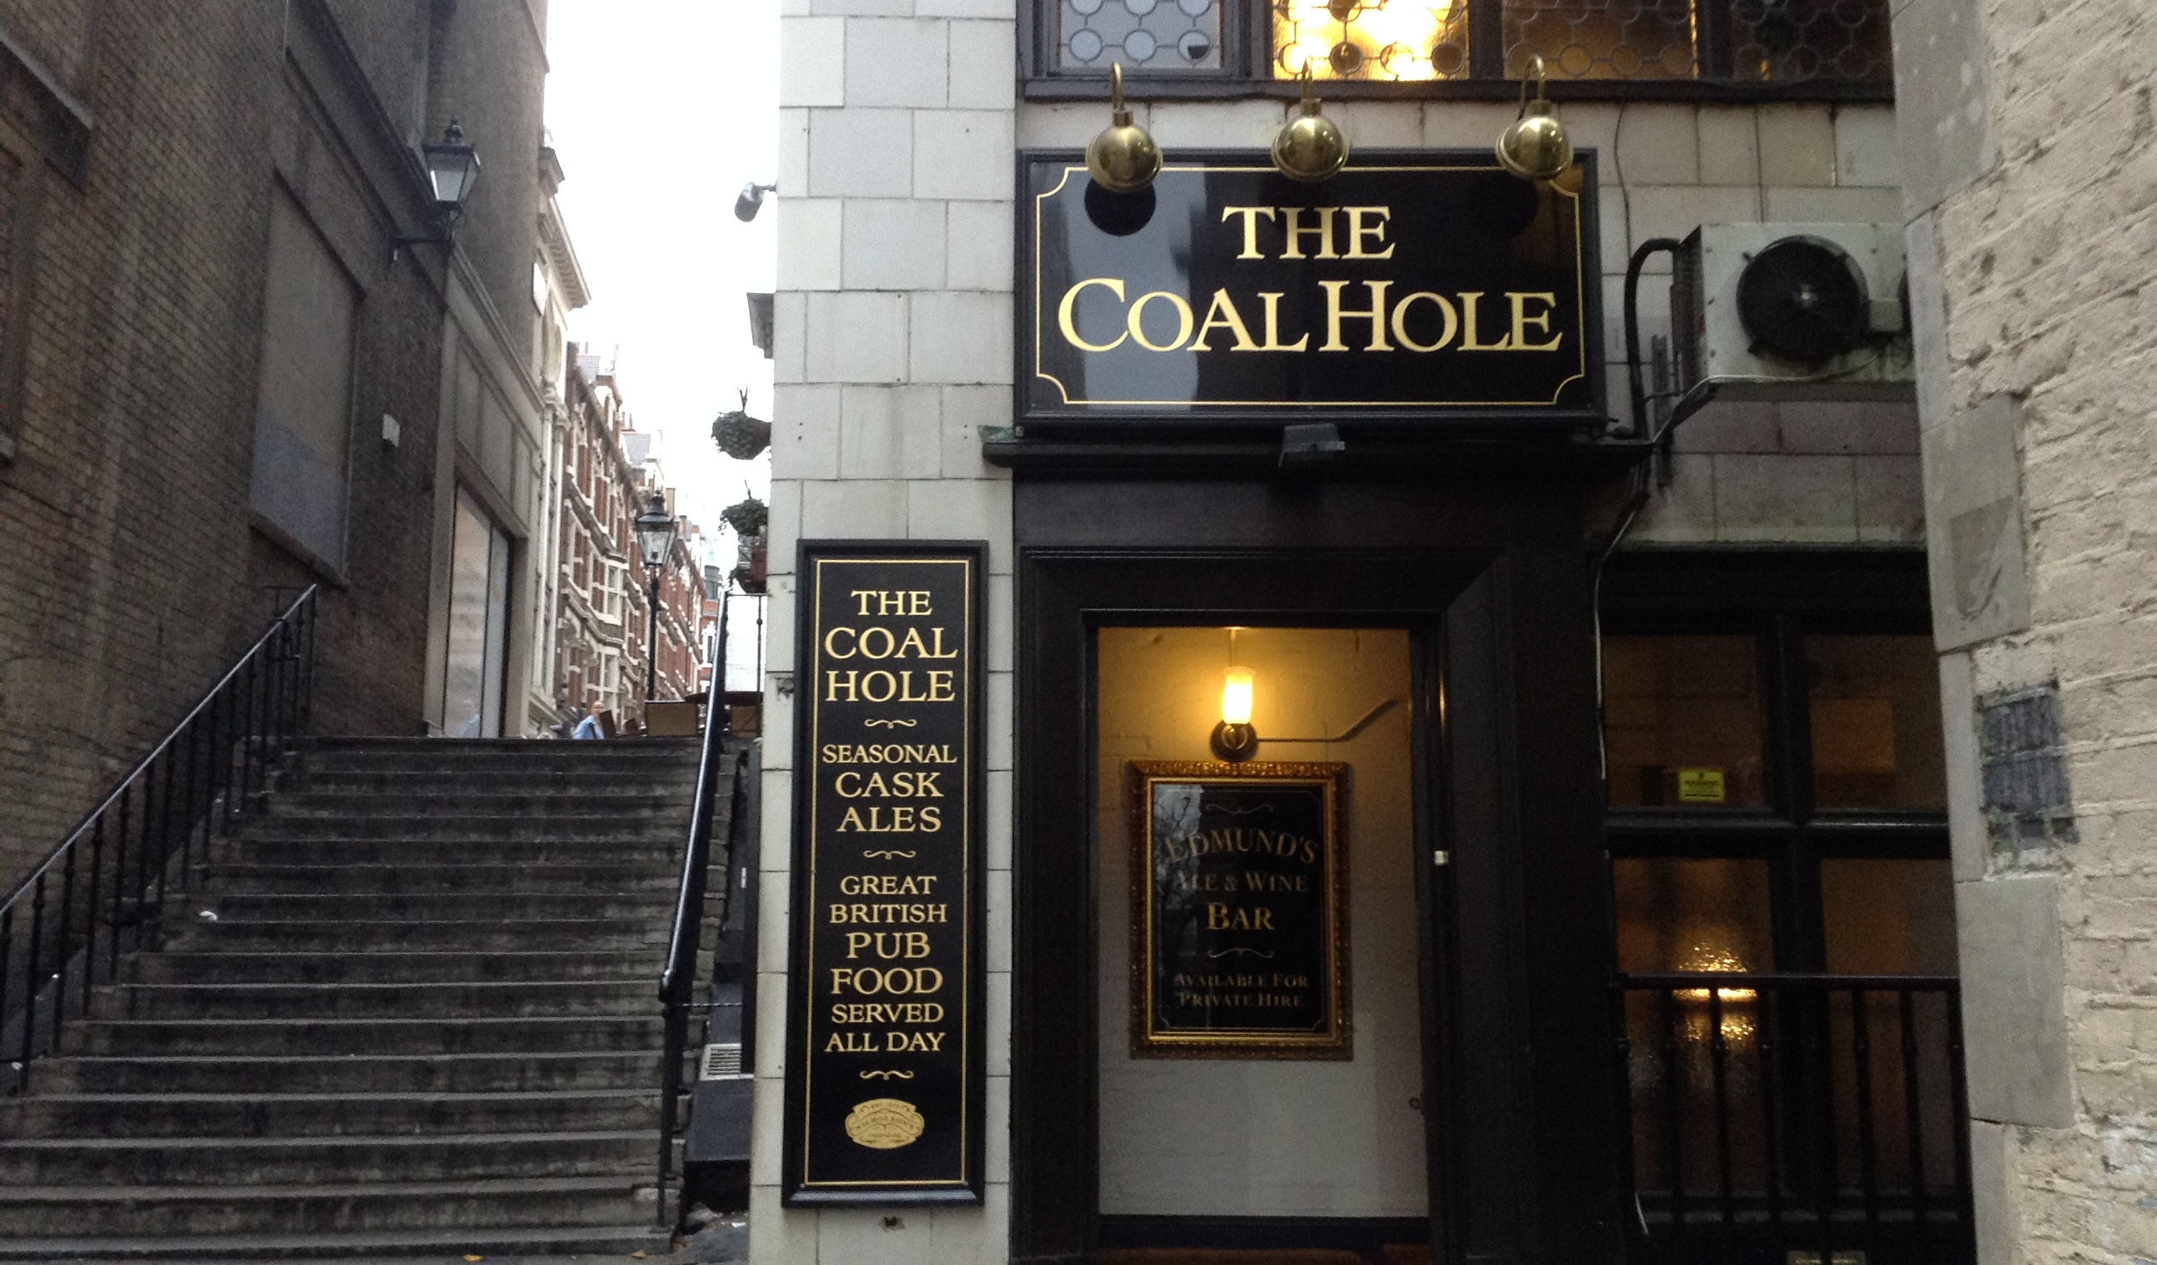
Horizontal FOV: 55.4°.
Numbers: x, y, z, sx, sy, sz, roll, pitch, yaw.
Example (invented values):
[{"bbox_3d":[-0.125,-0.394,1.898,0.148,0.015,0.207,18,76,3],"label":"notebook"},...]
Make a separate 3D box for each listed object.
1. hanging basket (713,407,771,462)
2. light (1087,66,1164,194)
[{"bbox_3d":[-2.597,-1.531,15.940,0.500,0.417,0.500,0,-9,0],"label":"hanging basket"},{"bbox_3d":[0.148,-1.683,6.898,0.245,0.480,0.455,0,-9,0],"label":"light"}]

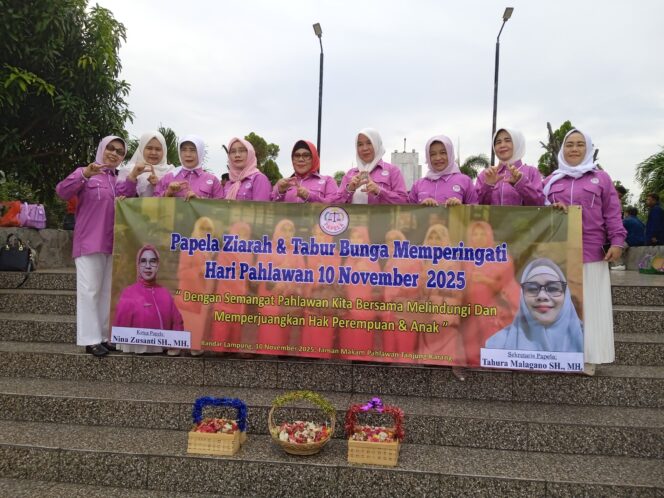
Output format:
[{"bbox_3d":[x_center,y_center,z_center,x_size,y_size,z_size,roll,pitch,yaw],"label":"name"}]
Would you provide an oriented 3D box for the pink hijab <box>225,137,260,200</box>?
[{"bbox_3d":[-0.607,-0.542,3.663,0.230,0.451,0.270,1,0,15],"label":"pink hijab"}]

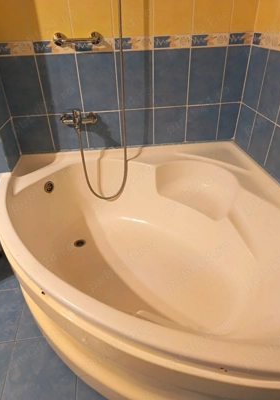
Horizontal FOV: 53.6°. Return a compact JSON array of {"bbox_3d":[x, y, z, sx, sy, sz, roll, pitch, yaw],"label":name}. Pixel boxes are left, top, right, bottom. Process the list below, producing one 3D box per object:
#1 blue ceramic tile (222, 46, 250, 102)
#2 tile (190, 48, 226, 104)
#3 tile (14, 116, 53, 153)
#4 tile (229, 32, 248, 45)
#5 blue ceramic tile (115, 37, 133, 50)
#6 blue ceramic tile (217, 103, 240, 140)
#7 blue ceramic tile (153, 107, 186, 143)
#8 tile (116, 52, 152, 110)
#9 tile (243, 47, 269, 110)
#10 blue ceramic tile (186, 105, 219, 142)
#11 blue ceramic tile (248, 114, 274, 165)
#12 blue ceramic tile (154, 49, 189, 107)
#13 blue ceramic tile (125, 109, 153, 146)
[{"bbox_3d":[0.536,-0.698,1.561,0.127,0.299,0.010,-5,34,-5],"label":"blue ceramic tile"},{"bbox_3d":[0.374,-0.691,1.562,0.199,0.298,0.010,-5,34,-5],"label":"tile"},{"bbox_3d":[-0.621,-0.385,1.628,0.198,0.221,0.010,-5,34,-5],"label":"tile"},{"bbox_3d":[0.520,-0.847,1.460,0.107,0.055,0.010,-5,34,-5],"label":"tile"},{"bbox_3d":[-0.085,-0.804,1.424,0.089,0.061,0.010,-5,34,-5],"label":"blue ceramic tile"},{"bbox_3d":[0.544,-0.477,1.708,0.127,0.229,0.010,-5,34,-5],"label":"blue ceramic tile"},{"bbox_3d":[0.181,-0.455,1.691,0.199,0.221,0.010,-5,34,-5],"label":"blue ceramic tile"},{"bbox_3d":[-0.024,-0.648,1.516,0.199,0.299,0.010,-5,34,-5],"label":"tile"},{"bbox_3d":[0.618,-0.654,1.494,0.010,0.298,0.194,-5,34,-5],"label":"tile"},{"bbox_3d":[0.382,-0.472,1.707,0.199,0.221,0.010,-5,34,-5],"label":"blue ceramic tile"},{"bbox_3d":[0.648,-0.327,1.474,0.010,0.221,0.199,-5,34,-5],"label":"blue ceramic tile"},{"bbox_3d":[0.175,-0.665,1.532,0.199,0.299,0.010,-5,34,-5],"label":"blue ceramic tile"},{"bbox_3d":[-0.014,-0.438,1.676,0.188,0.221,0.010,-5,34,-5],"label":"blue ceramic tile"}]

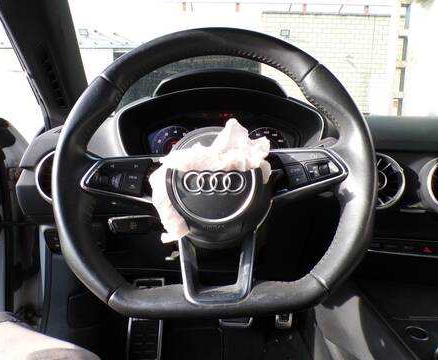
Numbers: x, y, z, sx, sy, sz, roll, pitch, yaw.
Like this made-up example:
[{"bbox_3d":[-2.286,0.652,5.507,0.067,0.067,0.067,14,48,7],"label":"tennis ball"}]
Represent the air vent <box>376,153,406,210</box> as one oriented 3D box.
[{"bbox_3d":[0.266,0.003,0.572,0.095,0.095,0.040,0,3,0],"label":"air vent"}]

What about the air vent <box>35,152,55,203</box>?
[{"bbox_3d":[-0.261,-0.003,0.572,0.095,0.095,0.040,0,3,0],"label":"air vent"}]

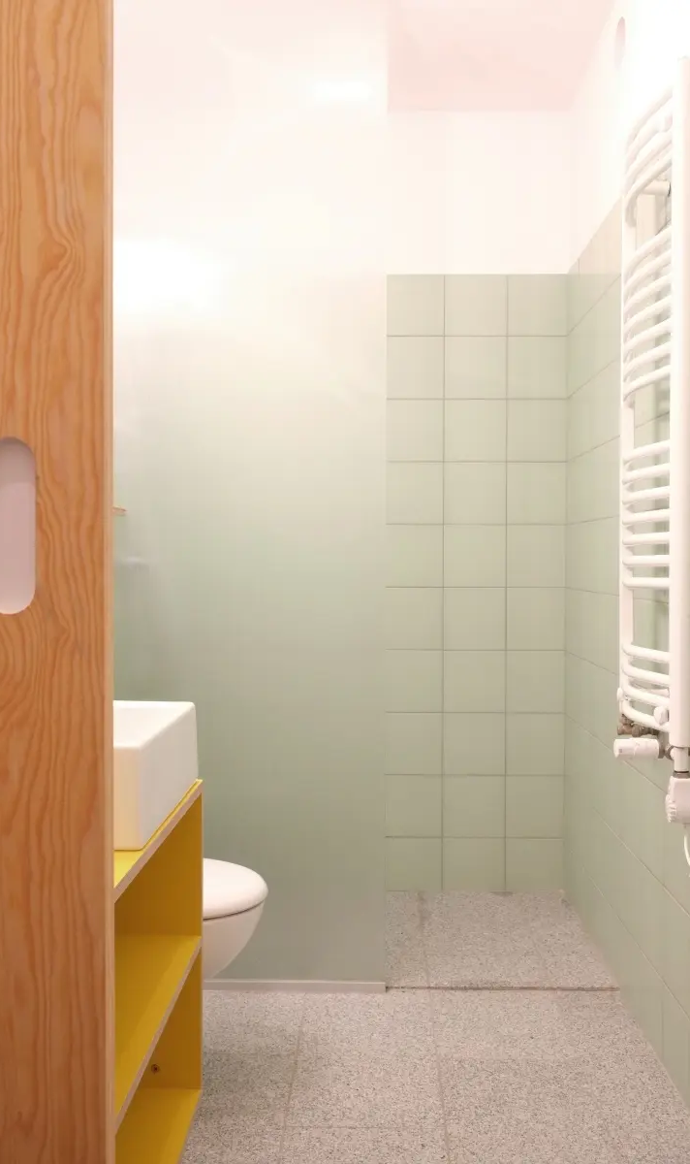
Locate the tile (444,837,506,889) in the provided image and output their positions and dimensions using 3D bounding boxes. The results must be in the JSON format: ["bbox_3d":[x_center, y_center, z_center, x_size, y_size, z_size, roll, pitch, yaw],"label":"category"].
[{"bbox_3d":[0.415,0.906,3.429,0.198,0.173,0.009,0,1,1],"label":"tile"}]

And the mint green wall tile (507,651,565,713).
[{"bbox_3d":[0.611,0.319,3.414,0.188,0.198,0.009,0,1,1],"label":"mint green wall tile"}]

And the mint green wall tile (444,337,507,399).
[{"bbox_3d":[0.417,-0.681,3.393,0.198,0.198,0.009,0,1,1],"label":"mint green wall tile"}]

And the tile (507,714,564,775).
[{"bbox_3d":[0.608,0.518,3.414,0.187,0.198,0.009,0,1,1],"label":"tile"}]

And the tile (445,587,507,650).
[{"bbox_3d":[0.416,0.119,3.411,0.198,0.198,0.009,0,1,1],"label":"tile"}]

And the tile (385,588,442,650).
[{"bbox_3d":[0.216,0.119,3.413,0.198,0.198,0.009,0,1,1],"label":"tile"}]

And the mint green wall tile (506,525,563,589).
[{"bbox_3d":[0.609,-0.082,3.400,0.187,0.198,0.009,0,1,1],"label":"mint green wall tile"}]

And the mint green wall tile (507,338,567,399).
[{"bbox_3d":[0.613,-0.684,3.404,0.188,0.199,0.009,0,1,1],"label":"mint green wall tile"}]

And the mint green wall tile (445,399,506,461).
[{"bbox_3d":[0.416,-0.481,3.398,0.198,0.198,0.009,0,1,1],"label":"mint green wall tile"}]

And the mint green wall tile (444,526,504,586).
[{"bbox_3d":[0.416,-0.081,3.407,0.198,0.198,0.009,0,1,1],"label":"mint green wall tile"}]

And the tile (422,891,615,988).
[{"bbox_3d":[0.454,1.010,3.037,0.470,0.018,0.775,0,1,1],"label":"tile"}]

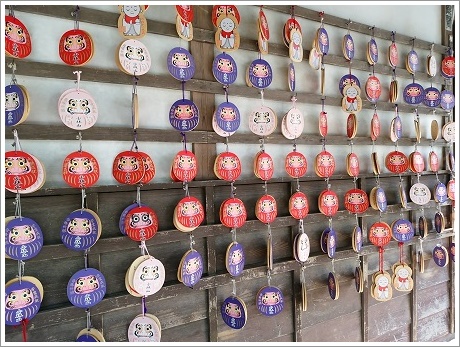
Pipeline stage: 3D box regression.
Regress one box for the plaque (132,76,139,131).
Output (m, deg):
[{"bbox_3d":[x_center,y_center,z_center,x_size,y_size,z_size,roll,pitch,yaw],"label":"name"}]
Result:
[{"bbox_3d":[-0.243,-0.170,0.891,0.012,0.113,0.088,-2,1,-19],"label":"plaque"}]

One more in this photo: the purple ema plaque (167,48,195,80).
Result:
[{"bbox_3d":[-0.138,-0.306,0.967,0.088,0.093,0.007,-3,1,-32],"label":"purple ema plaque"}]

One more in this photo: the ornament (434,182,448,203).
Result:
[{"bbox_3d":[0.983,0.091,1.610,0.088,0.093,0.011,-2,1,-28],"label":"ornament"}]

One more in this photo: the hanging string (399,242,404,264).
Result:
[{"bbox_3d":[0.720,0.336,1.454,0.020,0.093,0.010,-2,1,-10],"label":"hanging string"}]

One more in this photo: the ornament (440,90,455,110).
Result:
[{"bbox_3d":[1.024,-0.343,1.626,0.088,0.093,0.007,-2,1,-18],"label":"ornament"}]

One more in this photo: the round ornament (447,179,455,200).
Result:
[{"bbox_3d":[1.030,0.078,1.594,0.088,0.093,0.010,-2,1,-20],"label":"round ornament"}]

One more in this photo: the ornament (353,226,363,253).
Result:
[{"bbox_3d":[0.487,0.253,1.319,0.014,0.093,0.088,-2,1,37],"label":"ornament"}]

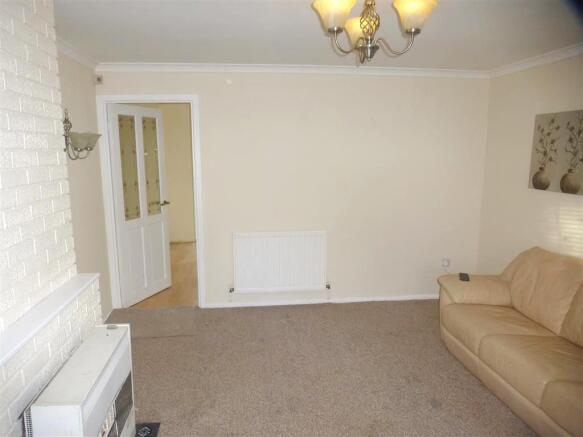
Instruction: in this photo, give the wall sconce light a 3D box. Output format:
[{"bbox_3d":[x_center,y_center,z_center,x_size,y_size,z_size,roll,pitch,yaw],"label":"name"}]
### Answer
[{"bbox_3d":[-1.542,-0.606,2.930,0.250,0.355,0.340,-1,9,-6],"label":"wall sconce light"}]

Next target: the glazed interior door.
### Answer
[{"bbox_3d":[-1.537,-0.134,4.168,0.042,1.972,0.765,3,10,20],"label":"glazed interior door"}]

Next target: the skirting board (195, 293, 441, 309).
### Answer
[{"bbox_3d":[0.501,0.846,4.196,2.735,0.060,0.018,-1,9,-6],"label":"skirting board"}]

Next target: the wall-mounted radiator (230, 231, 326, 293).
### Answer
[{"bbox_3d":[-0.111,0.430,4.026,0.915,0.601,0.090,-1,9,-6],"label":"wall-mounted radiator"}]

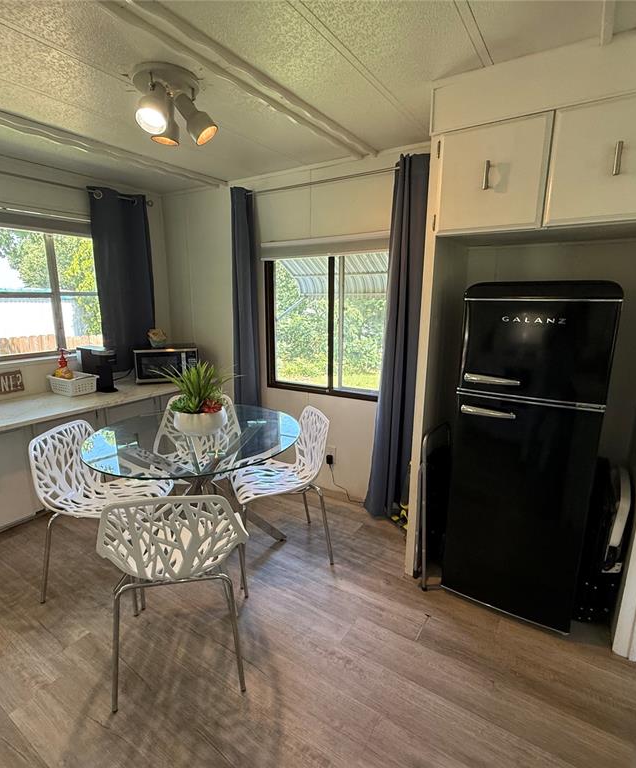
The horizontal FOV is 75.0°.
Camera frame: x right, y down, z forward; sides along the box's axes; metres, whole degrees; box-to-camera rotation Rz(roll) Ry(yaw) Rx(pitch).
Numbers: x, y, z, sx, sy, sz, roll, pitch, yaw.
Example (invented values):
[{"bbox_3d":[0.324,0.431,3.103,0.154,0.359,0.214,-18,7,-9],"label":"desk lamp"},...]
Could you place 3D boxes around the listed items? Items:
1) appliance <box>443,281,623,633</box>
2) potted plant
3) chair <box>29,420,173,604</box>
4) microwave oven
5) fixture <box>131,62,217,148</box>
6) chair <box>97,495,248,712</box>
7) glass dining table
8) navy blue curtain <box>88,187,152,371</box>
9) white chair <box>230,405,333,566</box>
[{"bbox_3d":[1.025,0.285,2.038,0.555,1.510,0.600,8,14,32],"label":"appliance"},{"bbox_3d":[-0.591,0.065,2.066,0.400,0.350,0.380,-3,13,-16],"label":"potted plant"},{"bbox_3d":[-1.037,0.619,2.093,0.515,0.800,0.490,2,12,9],"label":"chair"},{"bbox_3d":[-1.461,-0.206,4.050,0.520,0.295,0.380,-3,13,-16],"label":"microwave oven"},{"bbox_3d":[-0.584,-1.125,1.726,0.270,0.240,0.280,-1,12,-8],"label":"fixture"},{"bbox_3d":[-0.535,0.714,1.666,0.490,0.800,0.515,-2,12,-10],"label":"chair"},{"bbox_3d":[-0.590,0.619,2.168,1.040,0.775,1.040,-1,12,-8],"label":"glass dining table"},{"bbox_3d":[-1.805,-0.937,3.911,0.110,1.630,0.560,8,14,32],"label":"navy blue curtain"},{"bbox_3d":[-0.225,0.576,2.327,0.515,0.800,0.490,-4,13,-19],"label":"white chair"}]

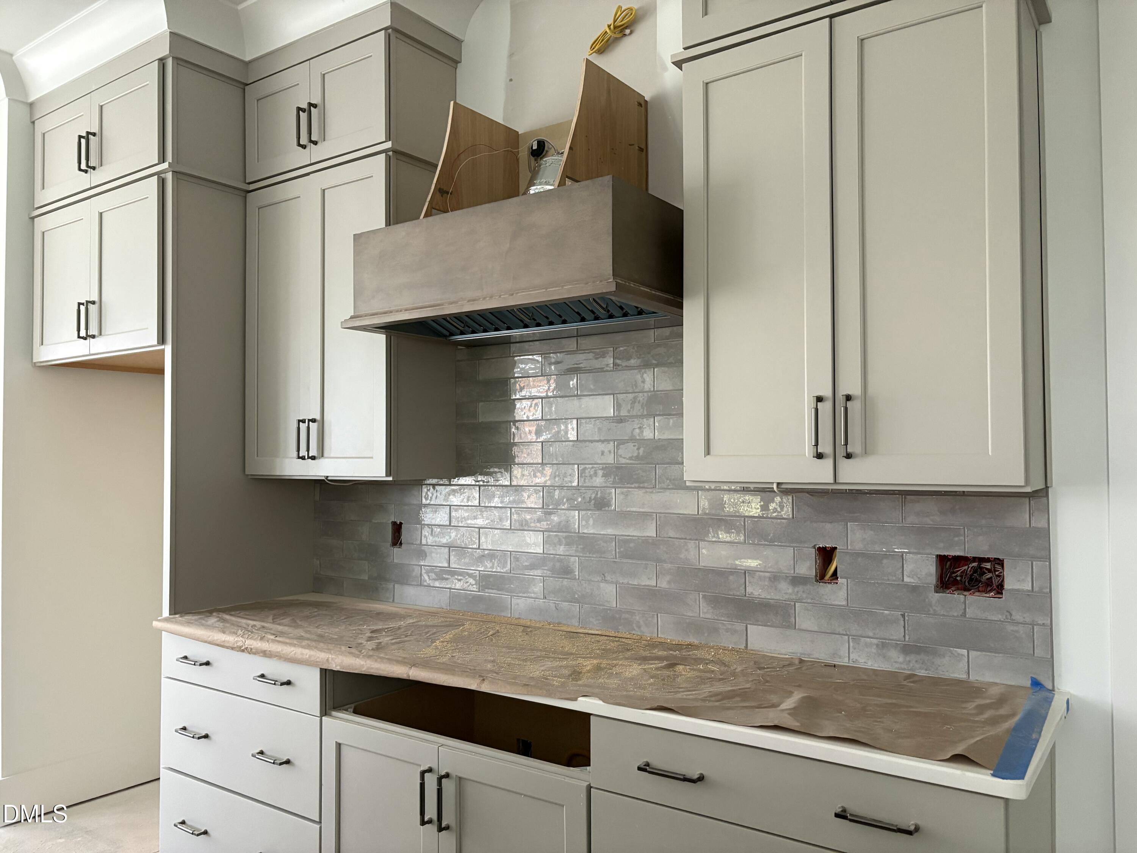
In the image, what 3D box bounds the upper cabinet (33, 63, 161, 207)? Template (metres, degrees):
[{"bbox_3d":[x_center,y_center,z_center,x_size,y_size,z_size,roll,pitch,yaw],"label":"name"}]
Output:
[{"bbox_3d":[-1.652,-1.089,3.555,1.006,0.383,0.646,-2,-2,35],"label":"upper cabinet"}]

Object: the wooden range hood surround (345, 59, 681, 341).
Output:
[{"bbox_3d":[-0.125,-0.647,2.511,0.970,0.703,0.559,-2,-2,35],"label":"wooden range hood surround"}]

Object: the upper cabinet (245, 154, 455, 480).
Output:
[{"bbox_3d":[-0.801,-0.351,3.127,0.763,1.079,0.327,-2,-2,35],"label":"upper cabinet"}]

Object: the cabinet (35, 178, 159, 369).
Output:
[{"bbox_3d":[-1.648,-0.566,3.539,1.006,0.612,0.646,-2,-2,35],"label":"cabinet"}]

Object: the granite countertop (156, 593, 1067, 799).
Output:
[{"bbox_3d":[-0.133,0.641,2.428,2.636,0.030,0.651,-2,-2,35],"label":"granite countertop"}]

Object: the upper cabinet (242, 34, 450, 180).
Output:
[{"bbox_3d":[-0.807,-1.105,3.150,0.763,0.385,0.327,-2,-2,35],"label":"upper cabinet"}]

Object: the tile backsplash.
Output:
[{"bbox_3d":[0.041,0.168,2.712,2.605,0.931,0.009,-2,-2,35],"label":"tile backsplash"}]

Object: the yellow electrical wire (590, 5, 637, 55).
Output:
[{"bbox_3d":[0.131,-1.197,2.569,0.153,0.124,0.117,-2,-2,35],"label":"yellow electrical wire"}]

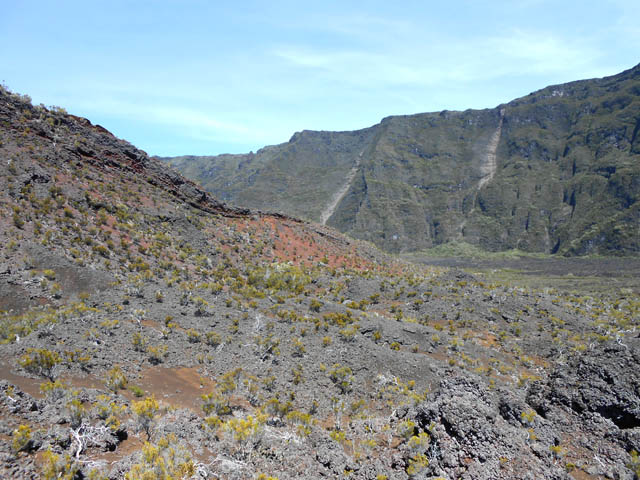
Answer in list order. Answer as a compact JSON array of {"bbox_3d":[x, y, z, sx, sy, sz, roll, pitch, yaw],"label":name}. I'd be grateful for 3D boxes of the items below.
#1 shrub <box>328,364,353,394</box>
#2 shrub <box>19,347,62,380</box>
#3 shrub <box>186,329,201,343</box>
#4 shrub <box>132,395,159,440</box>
[{"bbox_3d":[0.693,4.717,16.253,0.808,0.979,0.743,0,0,0],"label":"shrub"},{"bbox_3d":[-10.465,4.645,17.934,1.554,1.149,1.430,0,0,0],"label":"shrub"},{"bbox_3d":[-6.435,4.858,24.452,0.710,0.689,0.653,0,0,0],"label":"shrub"},{"bbox_3d":[-4.548,4.626,12.529,0.674,1.157,0.620,0,0,0],"label":"shrub"}]

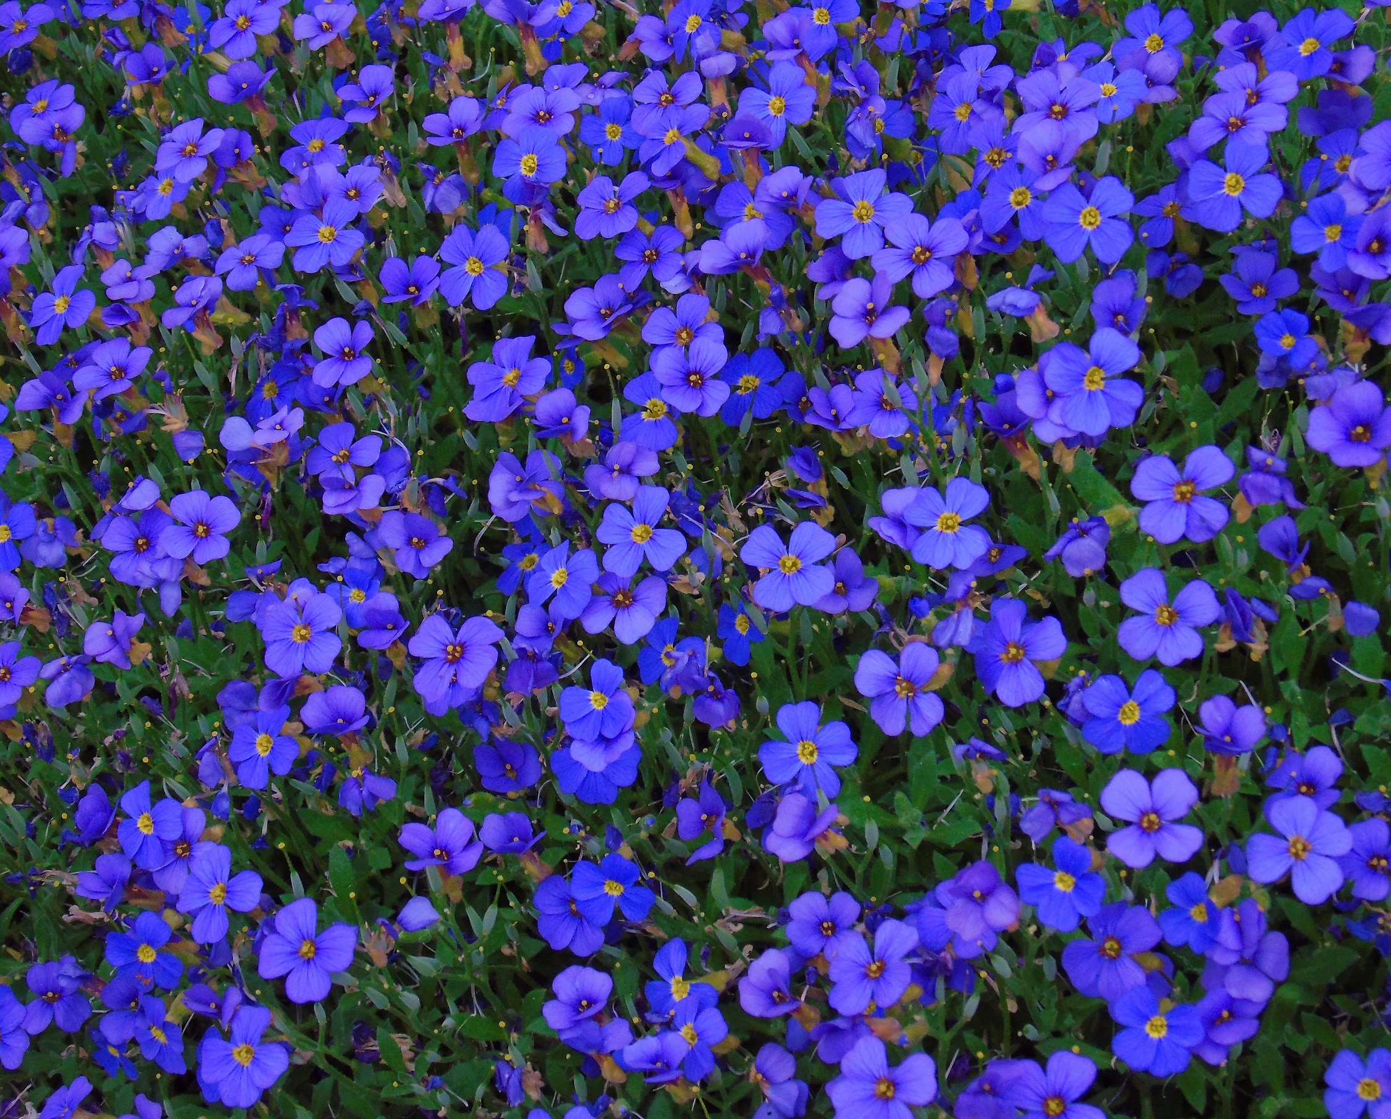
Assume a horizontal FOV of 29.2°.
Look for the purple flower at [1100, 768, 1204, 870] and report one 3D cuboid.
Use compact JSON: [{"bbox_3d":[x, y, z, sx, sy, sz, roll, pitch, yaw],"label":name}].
[{"bbox_3d":[0.090,0.051,0.525,0.020,0.007,0.020,0,83,0],"label":"purple flower"}]

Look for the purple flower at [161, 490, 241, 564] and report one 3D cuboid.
[{"bbox_3d":[-0.118,-0.008,0.640,0.019,0.008,0.019,0,66,-3],"label":"purple flower"}]

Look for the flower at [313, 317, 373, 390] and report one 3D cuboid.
[{"bbox_3d":[-0.102,-0.060,0.779,0.018,0.009,0.021,0,73,2],"label":"flower"}]

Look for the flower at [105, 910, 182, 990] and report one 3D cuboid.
[{"bbox_3d":[-0.123,0.087,0.596,0.017,0.007,0.018,0,71,-12],"label":"flower"}]

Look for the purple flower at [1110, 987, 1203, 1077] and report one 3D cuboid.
[{"bbox_3d":[0.096,0.098,0.555,0.019,0.009,0.019,0,75,10],"label":"purple flower"}]

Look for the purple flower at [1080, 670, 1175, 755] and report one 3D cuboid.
[{"bbox_3d":[0.092,0.033,0.573,0.021,0.008,0.019,0,71,9],"label":"purple flower"}]

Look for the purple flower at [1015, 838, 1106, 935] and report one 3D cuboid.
[{"bbox_3d":[0.072,0.064,0.530,0.018,0.007,0.019,0,84,6],"label":"purple flower"}]

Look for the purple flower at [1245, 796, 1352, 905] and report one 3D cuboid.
[{"bbox_3d":[0.120,0.058,0.534,0.021,0.009,0.021,0,72,13],"label":"purple flower"}]

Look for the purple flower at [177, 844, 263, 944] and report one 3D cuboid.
[{"bbox_3d":[-0.114,0.081,0.643,0.021,0.009,0.022,0,74,5],"label":"purple flower"}]

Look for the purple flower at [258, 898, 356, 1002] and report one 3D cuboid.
[{"bbox_3d":[-0.081,0.081,0.555,0.021,0.008,0.022,0,78,3],"label":"purple flower"}]

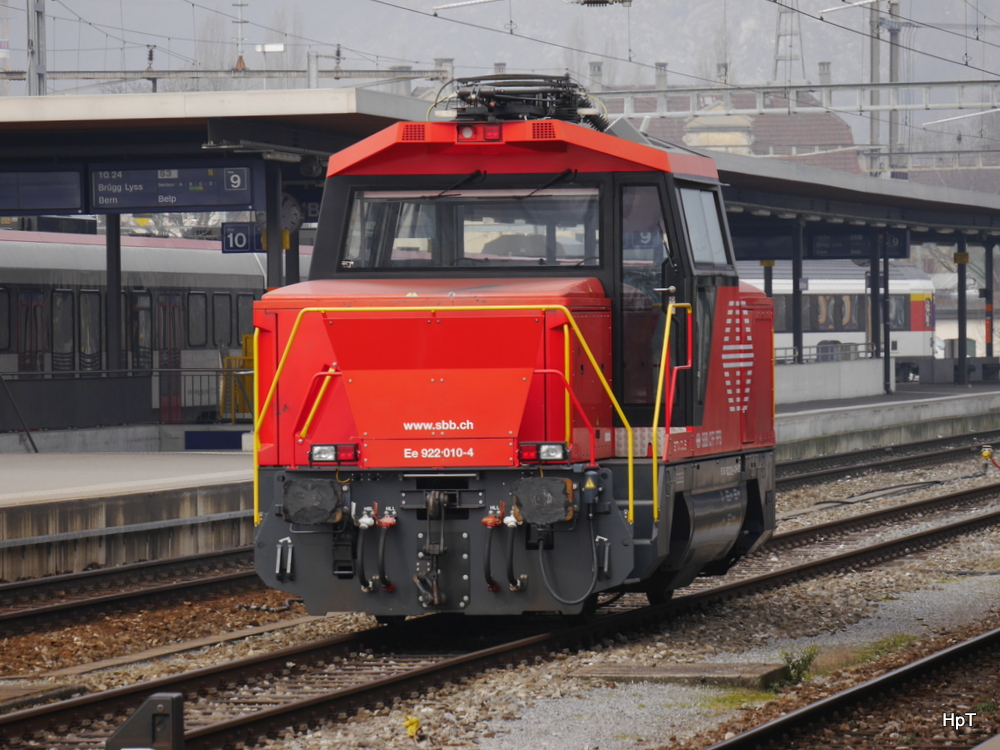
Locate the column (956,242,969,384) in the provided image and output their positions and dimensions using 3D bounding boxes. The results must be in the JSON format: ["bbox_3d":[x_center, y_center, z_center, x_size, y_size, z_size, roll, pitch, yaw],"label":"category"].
[{"bbox_3d":[12.292,-1.710,181.085,0.210,3.950,0.210,0,0,10],"label":"column"}]

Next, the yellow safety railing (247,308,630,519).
[{"bbox_3d":[-0.470,0.293,51.047,2.905,1.643,0.360,0,0,10],"label":"yellow safety railing"}]

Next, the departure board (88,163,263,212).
[{"bbox_3d":[-4.597,-2.653,97.120,2.440,0.690,0.650,0,0,10],"label":"departure board"}]

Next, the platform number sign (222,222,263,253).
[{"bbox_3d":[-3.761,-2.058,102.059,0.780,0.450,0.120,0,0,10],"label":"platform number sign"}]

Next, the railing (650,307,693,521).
[{"bbox_3d":[1.347,0.283,53.085,0.150,1.660,1.600,0,0,10],"label":"railing"}]

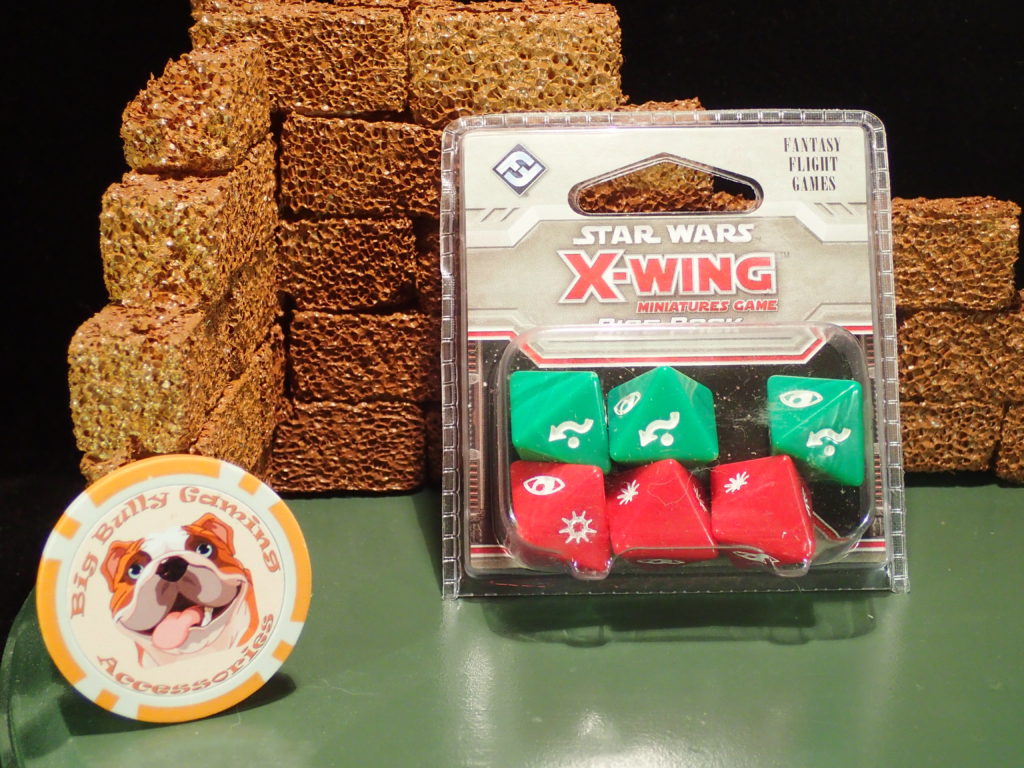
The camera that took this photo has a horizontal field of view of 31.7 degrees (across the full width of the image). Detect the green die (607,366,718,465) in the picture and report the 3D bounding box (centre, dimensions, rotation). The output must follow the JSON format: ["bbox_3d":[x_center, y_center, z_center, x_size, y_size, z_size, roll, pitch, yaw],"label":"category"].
[{"bbox_3d":[0.024,0.006,0.293,0.017,0.019,0.015,0,4,2],"label":"green die"}]

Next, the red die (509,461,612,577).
[{"bbox_3d":[0.008,0.021,0.289,0.019,0.017,0.015,-7,8,-18],"label":"red die"}]

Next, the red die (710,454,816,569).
[{"bbox_3d":[0.040,0.021,0.290,0.017,0.019,0.015,15,0,-4],"label":"red die"}]

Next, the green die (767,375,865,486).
[{"bbox_3d":[0.049,0.008,0.292,0.019,0.017,0.015,-6,9,-11],"label":"green die"}]

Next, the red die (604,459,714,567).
[{"bbox_3d":[0.024,0.022,0.290,0.017,0.019,0.015,6,-4,-3],"label":"red die"}]

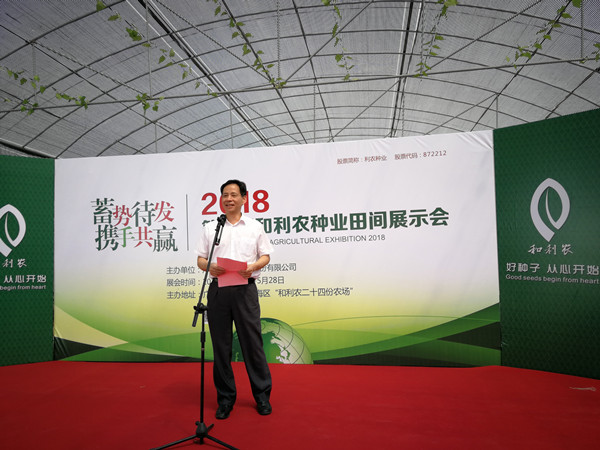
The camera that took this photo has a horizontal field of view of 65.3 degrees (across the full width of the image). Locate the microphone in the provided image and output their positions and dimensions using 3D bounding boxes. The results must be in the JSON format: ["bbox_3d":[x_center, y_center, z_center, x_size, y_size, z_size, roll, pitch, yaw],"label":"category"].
[{"bbox_3d":[-0.519,0.034,3.070,0.050,0.240,0.050,11,-30,0],"label":"microphone"}]

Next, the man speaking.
[{"bbox_3d":[-0.472,0.510,3.390,0.540,1.700,0.430,-1,-2,-2],"label":"man speaking"}]

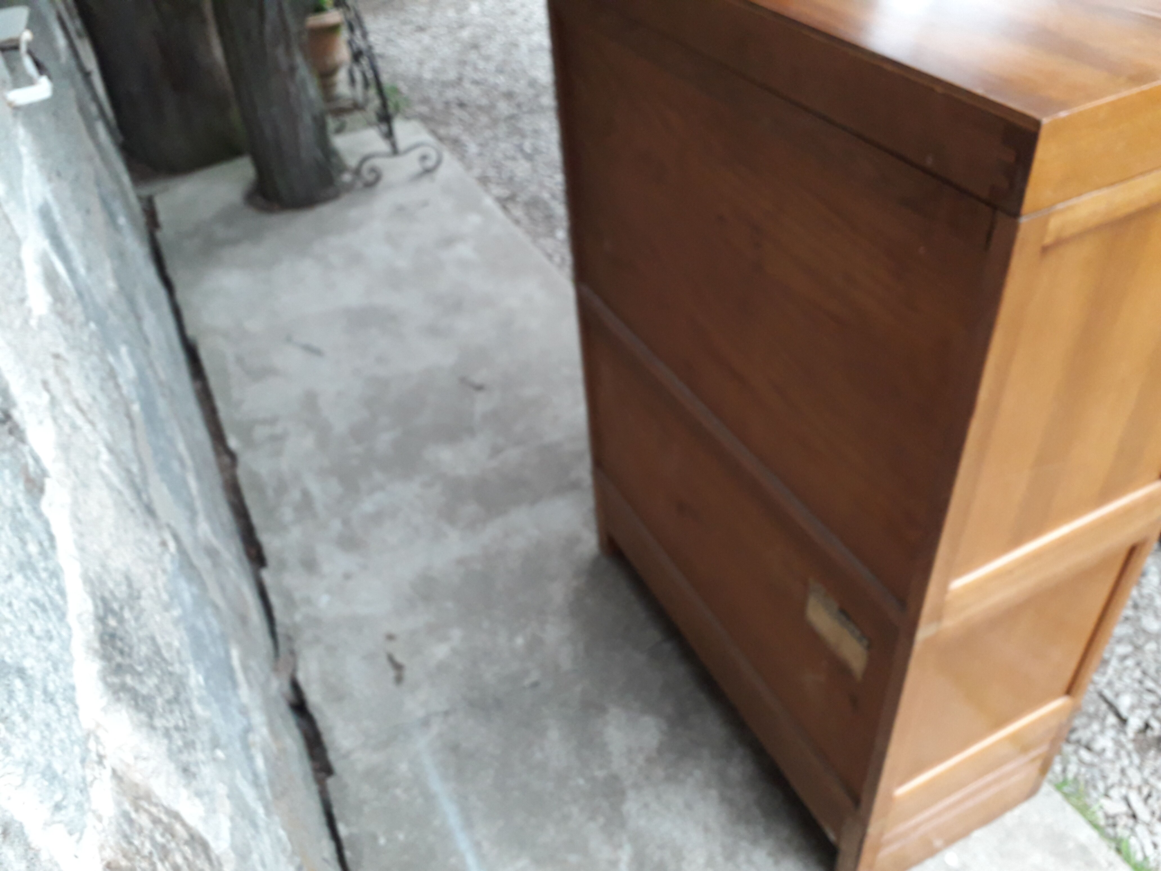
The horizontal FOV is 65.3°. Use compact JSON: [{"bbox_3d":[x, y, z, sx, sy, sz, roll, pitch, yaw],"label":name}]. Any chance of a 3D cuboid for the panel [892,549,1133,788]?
[{"bbox_3d":[0.552,0.301,1.188,0.312,0.345,0.021,-21,42,-16],"label":"panel"}]

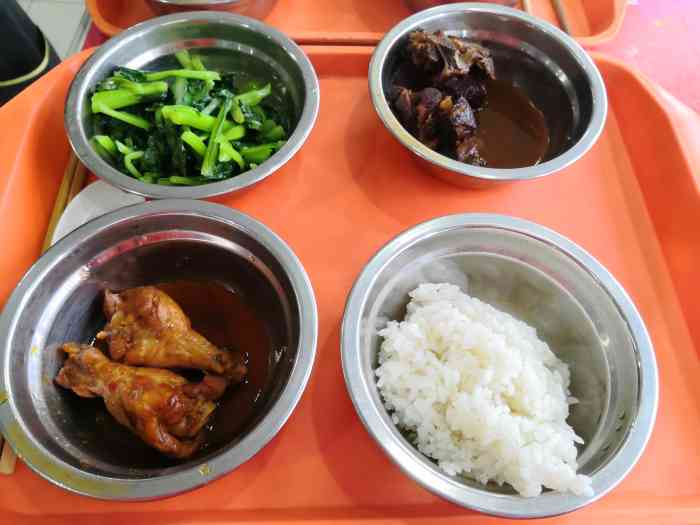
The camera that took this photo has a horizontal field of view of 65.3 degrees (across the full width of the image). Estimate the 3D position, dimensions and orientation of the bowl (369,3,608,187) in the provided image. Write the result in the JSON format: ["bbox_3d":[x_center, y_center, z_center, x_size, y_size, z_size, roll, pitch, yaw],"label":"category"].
[{"bbox_3d":[0.076,-0.090,0.332,0.135,0.054,0.135,1,62,-1],"label":"bowl"}]

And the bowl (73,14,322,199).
[{"bbox_3d":[-0.085,-0.078,0.319,0.135,0.054,0.135,0,62,-2],"label":"bowl"}]

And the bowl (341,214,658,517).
[{"bbox_3d":[0.064,0.047,0.259,0.135,0.054,0.135,1,62,-1],"label":"bowl"}]

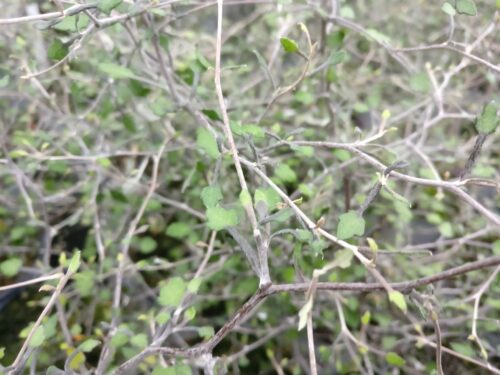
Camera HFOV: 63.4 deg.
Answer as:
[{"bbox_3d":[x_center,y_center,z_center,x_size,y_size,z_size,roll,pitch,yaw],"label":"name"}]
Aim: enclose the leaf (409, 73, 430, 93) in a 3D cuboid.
[{"bbox_3d":[0.159,-0.099,0.380,0.019,0.019,0.003,0,-2,23],"label":"leaf"}]

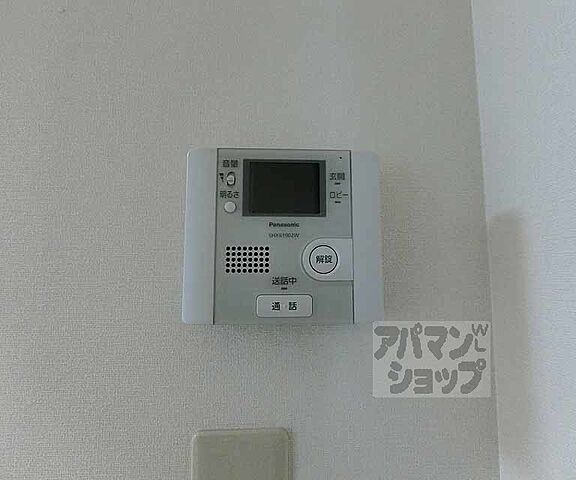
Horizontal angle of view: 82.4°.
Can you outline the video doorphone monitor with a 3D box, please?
[{"bbox_3d":[-0.003,-0.003,0.259,0.148,0.131,0.026,0,-6,-3],"label":"video doorphone monitor"}]

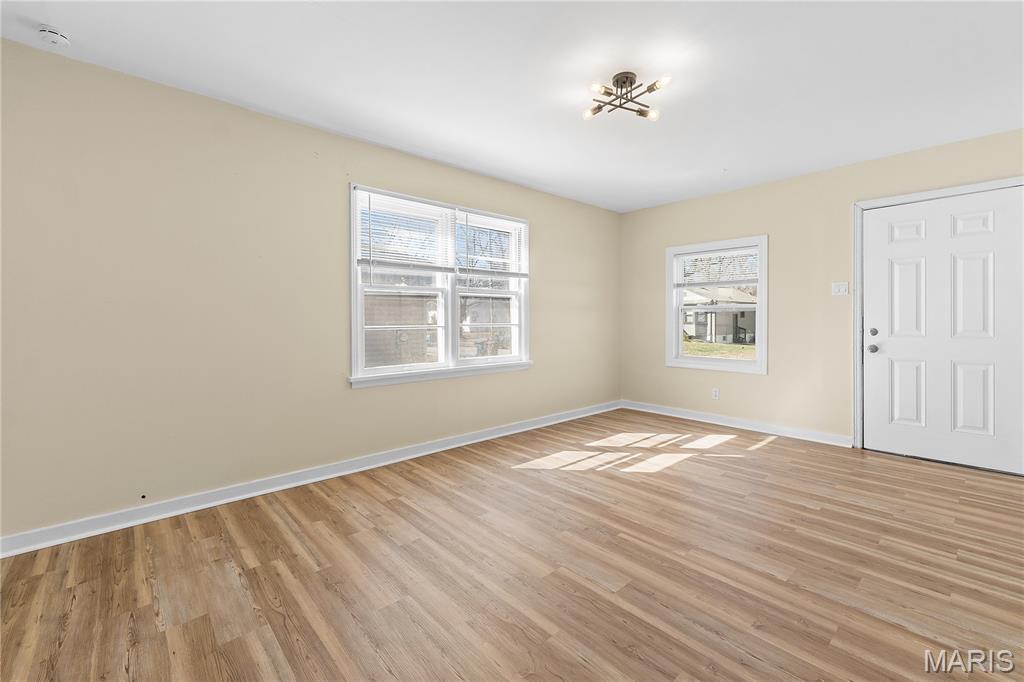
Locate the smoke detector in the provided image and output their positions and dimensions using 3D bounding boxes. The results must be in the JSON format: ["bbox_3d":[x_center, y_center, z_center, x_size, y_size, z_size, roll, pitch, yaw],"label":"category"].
[{"bbox_3d":[-2.080,-1.383,1.940,0.105,0.045,0.105,-3,4,-42],"label":"smoke detector"}]

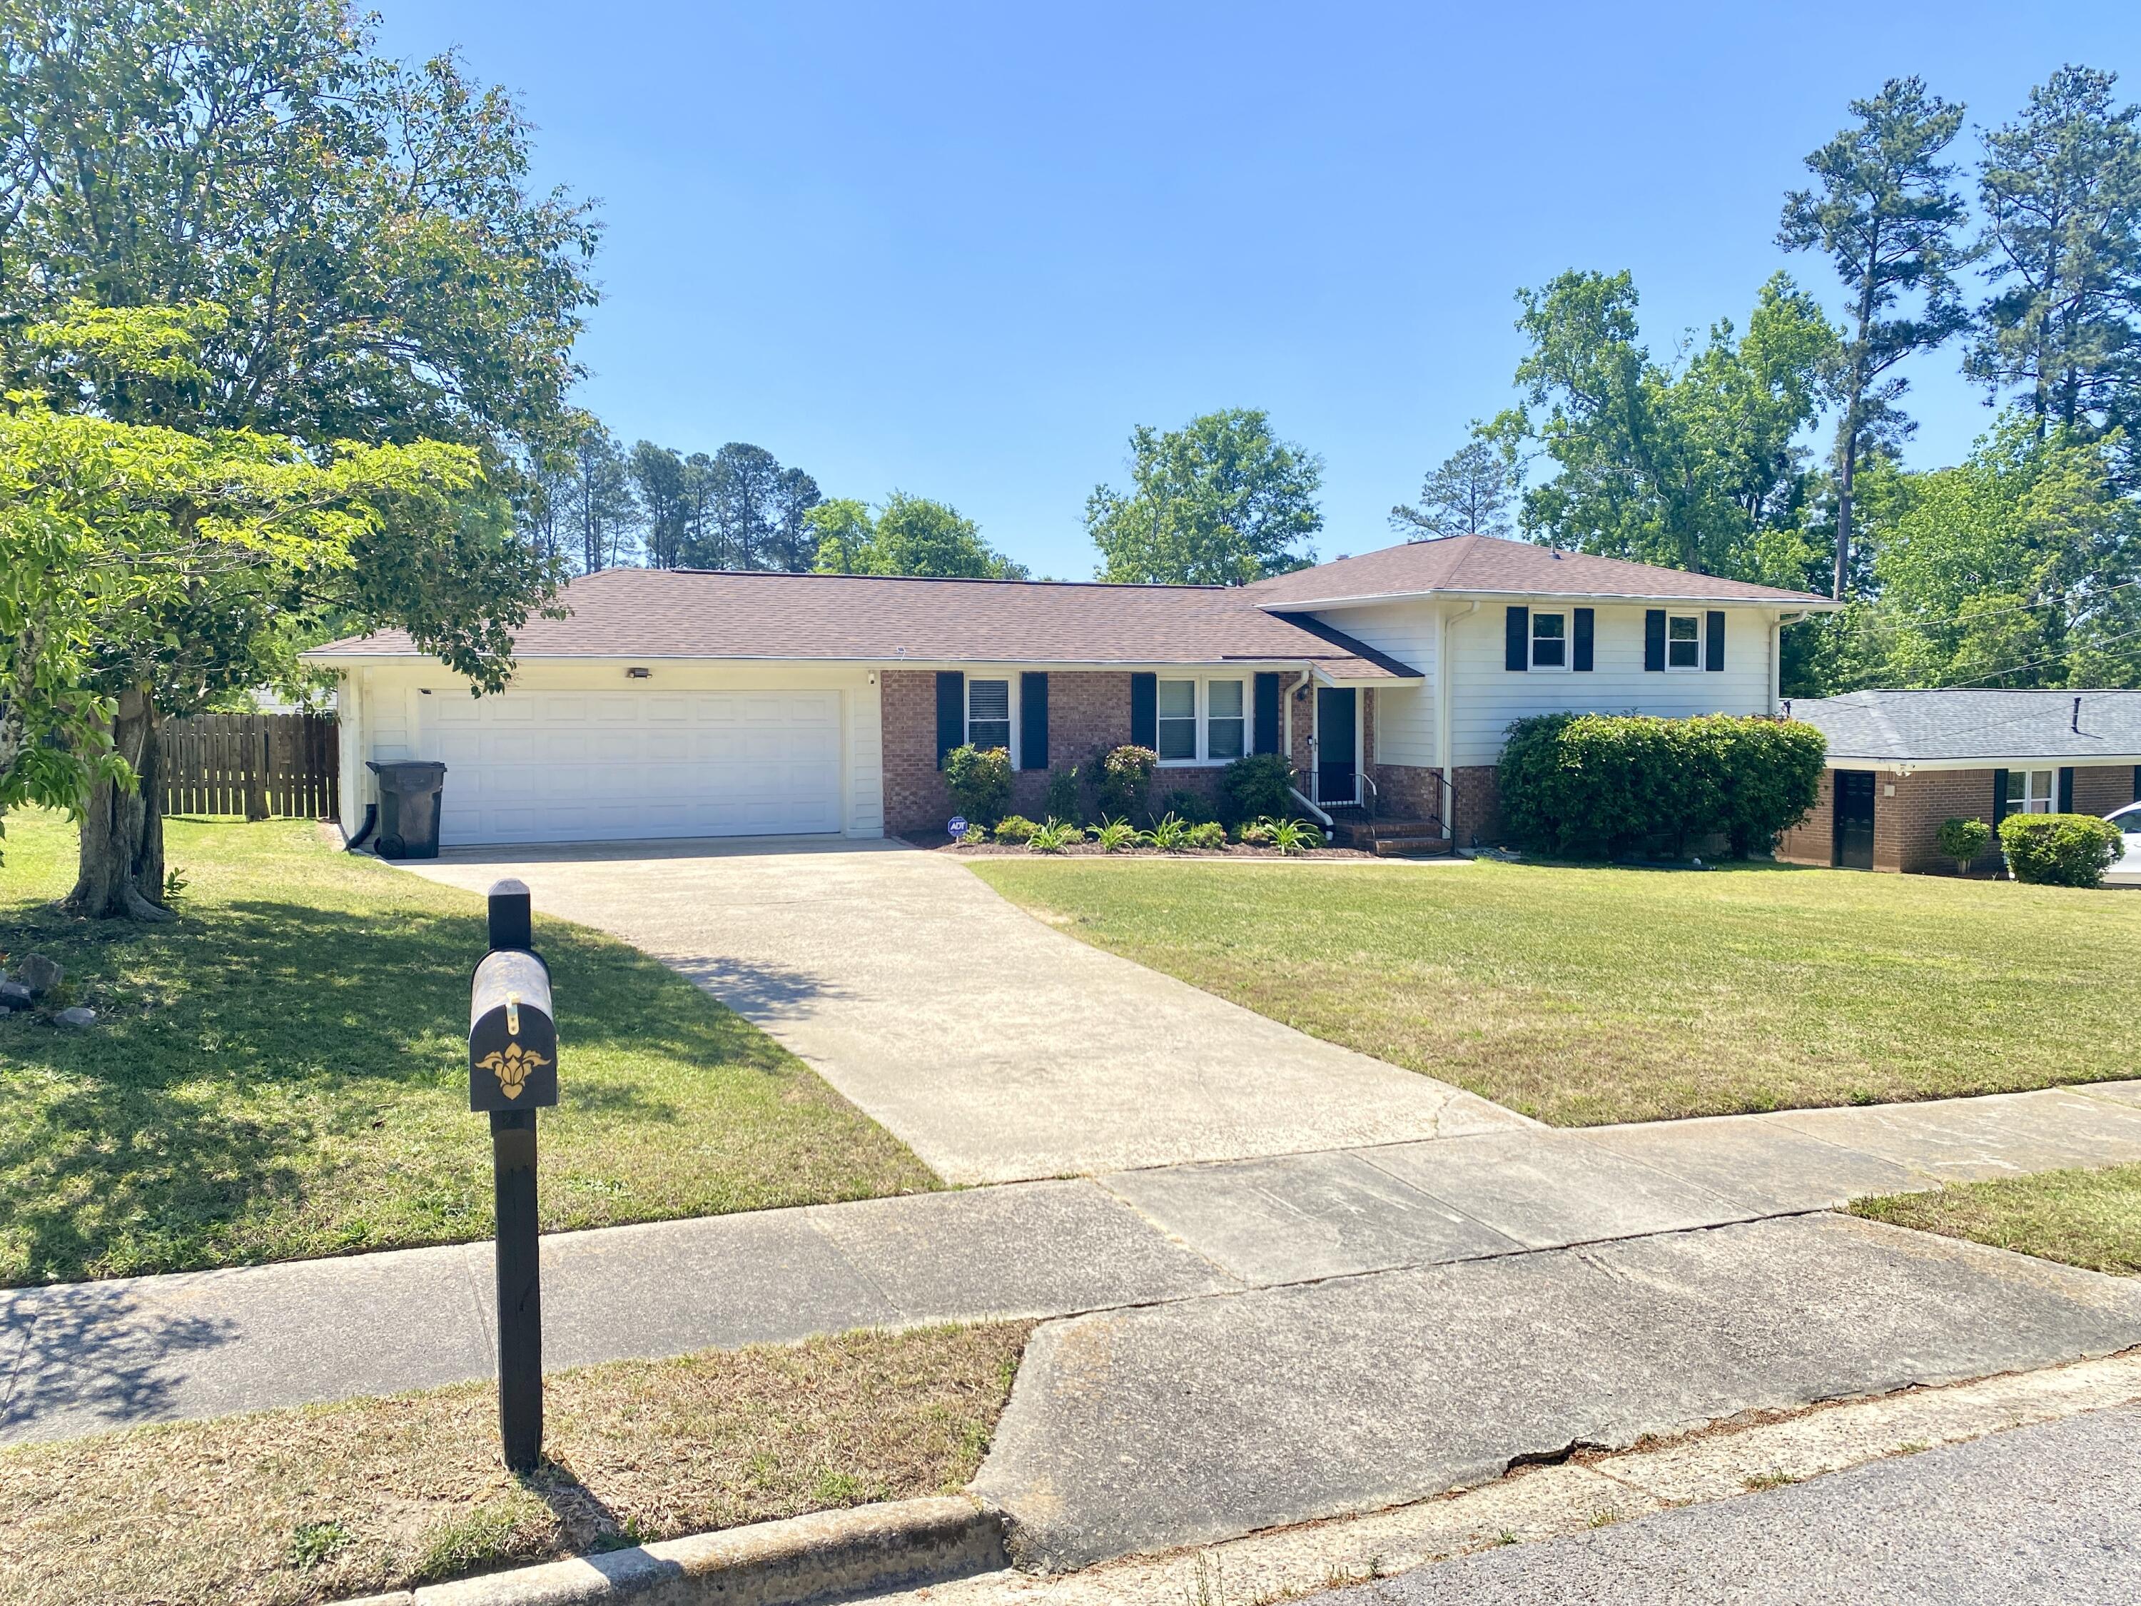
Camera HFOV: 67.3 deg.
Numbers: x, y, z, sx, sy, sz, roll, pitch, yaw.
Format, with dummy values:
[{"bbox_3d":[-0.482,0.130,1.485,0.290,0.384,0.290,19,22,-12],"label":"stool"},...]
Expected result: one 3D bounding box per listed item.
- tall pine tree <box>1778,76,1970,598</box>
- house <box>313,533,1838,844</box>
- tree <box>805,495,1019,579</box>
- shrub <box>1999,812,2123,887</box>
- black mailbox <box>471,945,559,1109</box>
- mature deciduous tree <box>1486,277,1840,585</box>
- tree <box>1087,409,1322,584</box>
[{"bbox_3d":[25.464,-11.762,51.802,5.700,22.632,5.700,0,4,0],"label":"tall pine tree"},{"bbox_3d":[0.099,-2.088,27.265,23.400,5.400,10.600,-2,4,-23],"label":"house"},{"bbox_3d":[-5.554,-6.152,57.344,7.700,9.716,7.000,0,4,0],"label":"tree"},{"bbox_3d":[16.208,0.752,26.300,1.800,1.200,1.650,-2,4,-23],"label":"shrub"},{"bbox_3d":[-1.136,0.463,3.264,0.168,0.215,0.500,-1,4,-20],"label":"black mailbox"},{"bbox_3d":[16.483,-7.568,45.522,9.300,14.716,8.500,0,4,0],"label":"mature deciduous tree"},{"bbox_3d":[4.397,-6.997,53.425,7.700,12.002,7.500,0,4,0],"label":"tree"}]

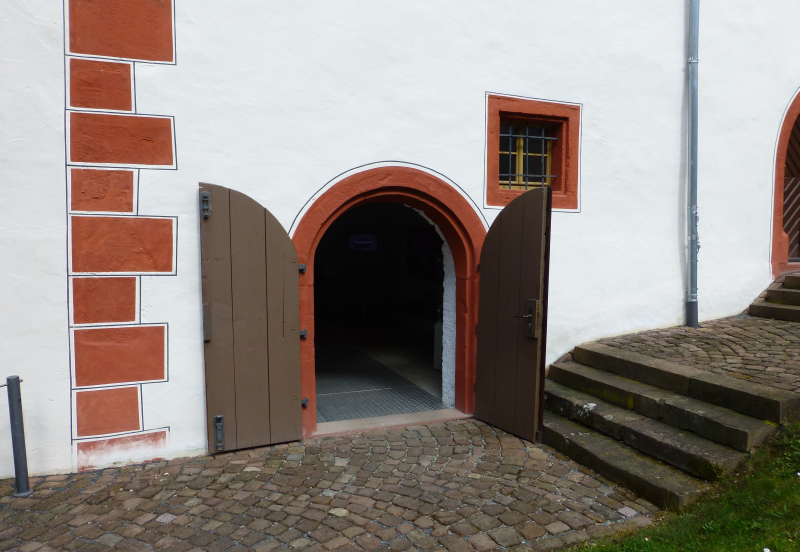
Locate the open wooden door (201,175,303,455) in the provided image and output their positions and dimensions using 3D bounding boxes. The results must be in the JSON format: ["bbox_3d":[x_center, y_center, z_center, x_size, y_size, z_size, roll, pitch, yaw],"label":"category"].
[{"bbox_3d":[-1.128,0.310,4.505,0.760,2.060,0.060,-1,4,-22],"label":"open wooden door"}]

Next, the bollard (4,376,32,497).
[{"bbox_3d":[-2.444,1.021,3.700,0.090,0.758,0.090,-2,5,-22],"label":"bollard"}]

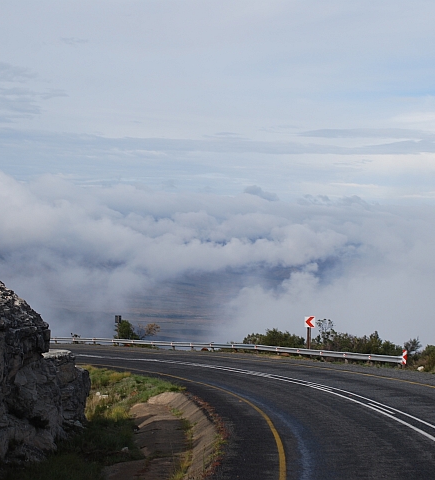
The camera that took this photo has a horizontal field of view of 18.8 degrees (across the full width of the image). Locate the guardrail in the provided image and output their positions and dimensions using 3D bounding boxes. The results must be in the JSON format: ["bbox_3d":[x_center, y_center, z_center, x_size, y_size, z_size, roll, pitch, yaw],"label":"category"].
[{"bbox_3d":[-1.600,7.600,91.500,3.300,0.780,61.500,0,-3,-23],"label":"guardrail"}]

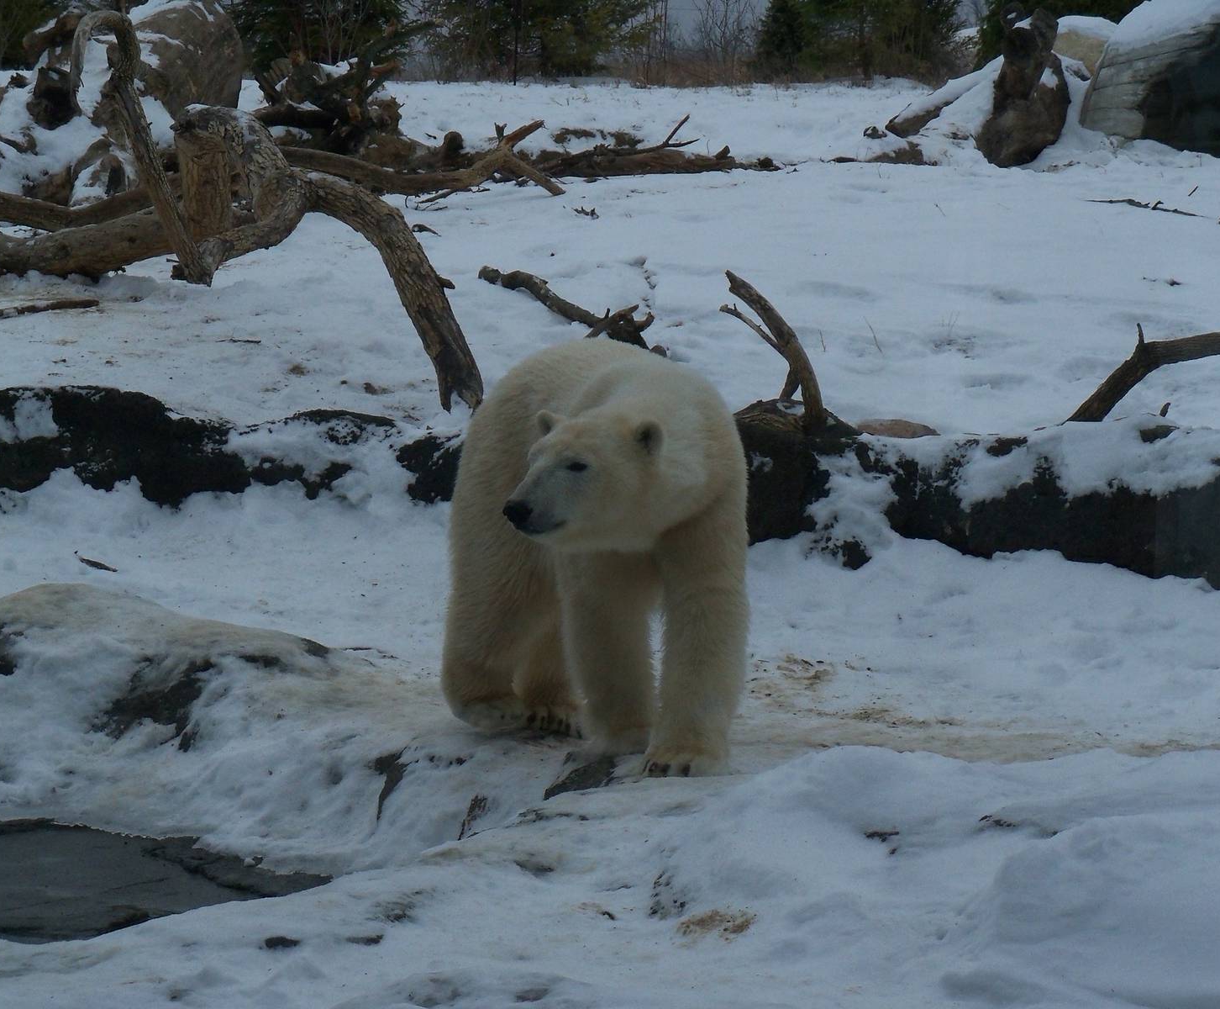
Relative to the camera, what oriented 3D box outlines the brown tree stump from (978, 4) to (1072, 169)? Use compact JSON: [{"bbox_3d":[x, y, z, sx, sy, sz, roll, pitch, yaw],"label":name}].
[{"bbox_3d":[3.037,-3.077,30.300,0.680,1.150,0.620,0,8,0],"label":"brown tree stump"}]

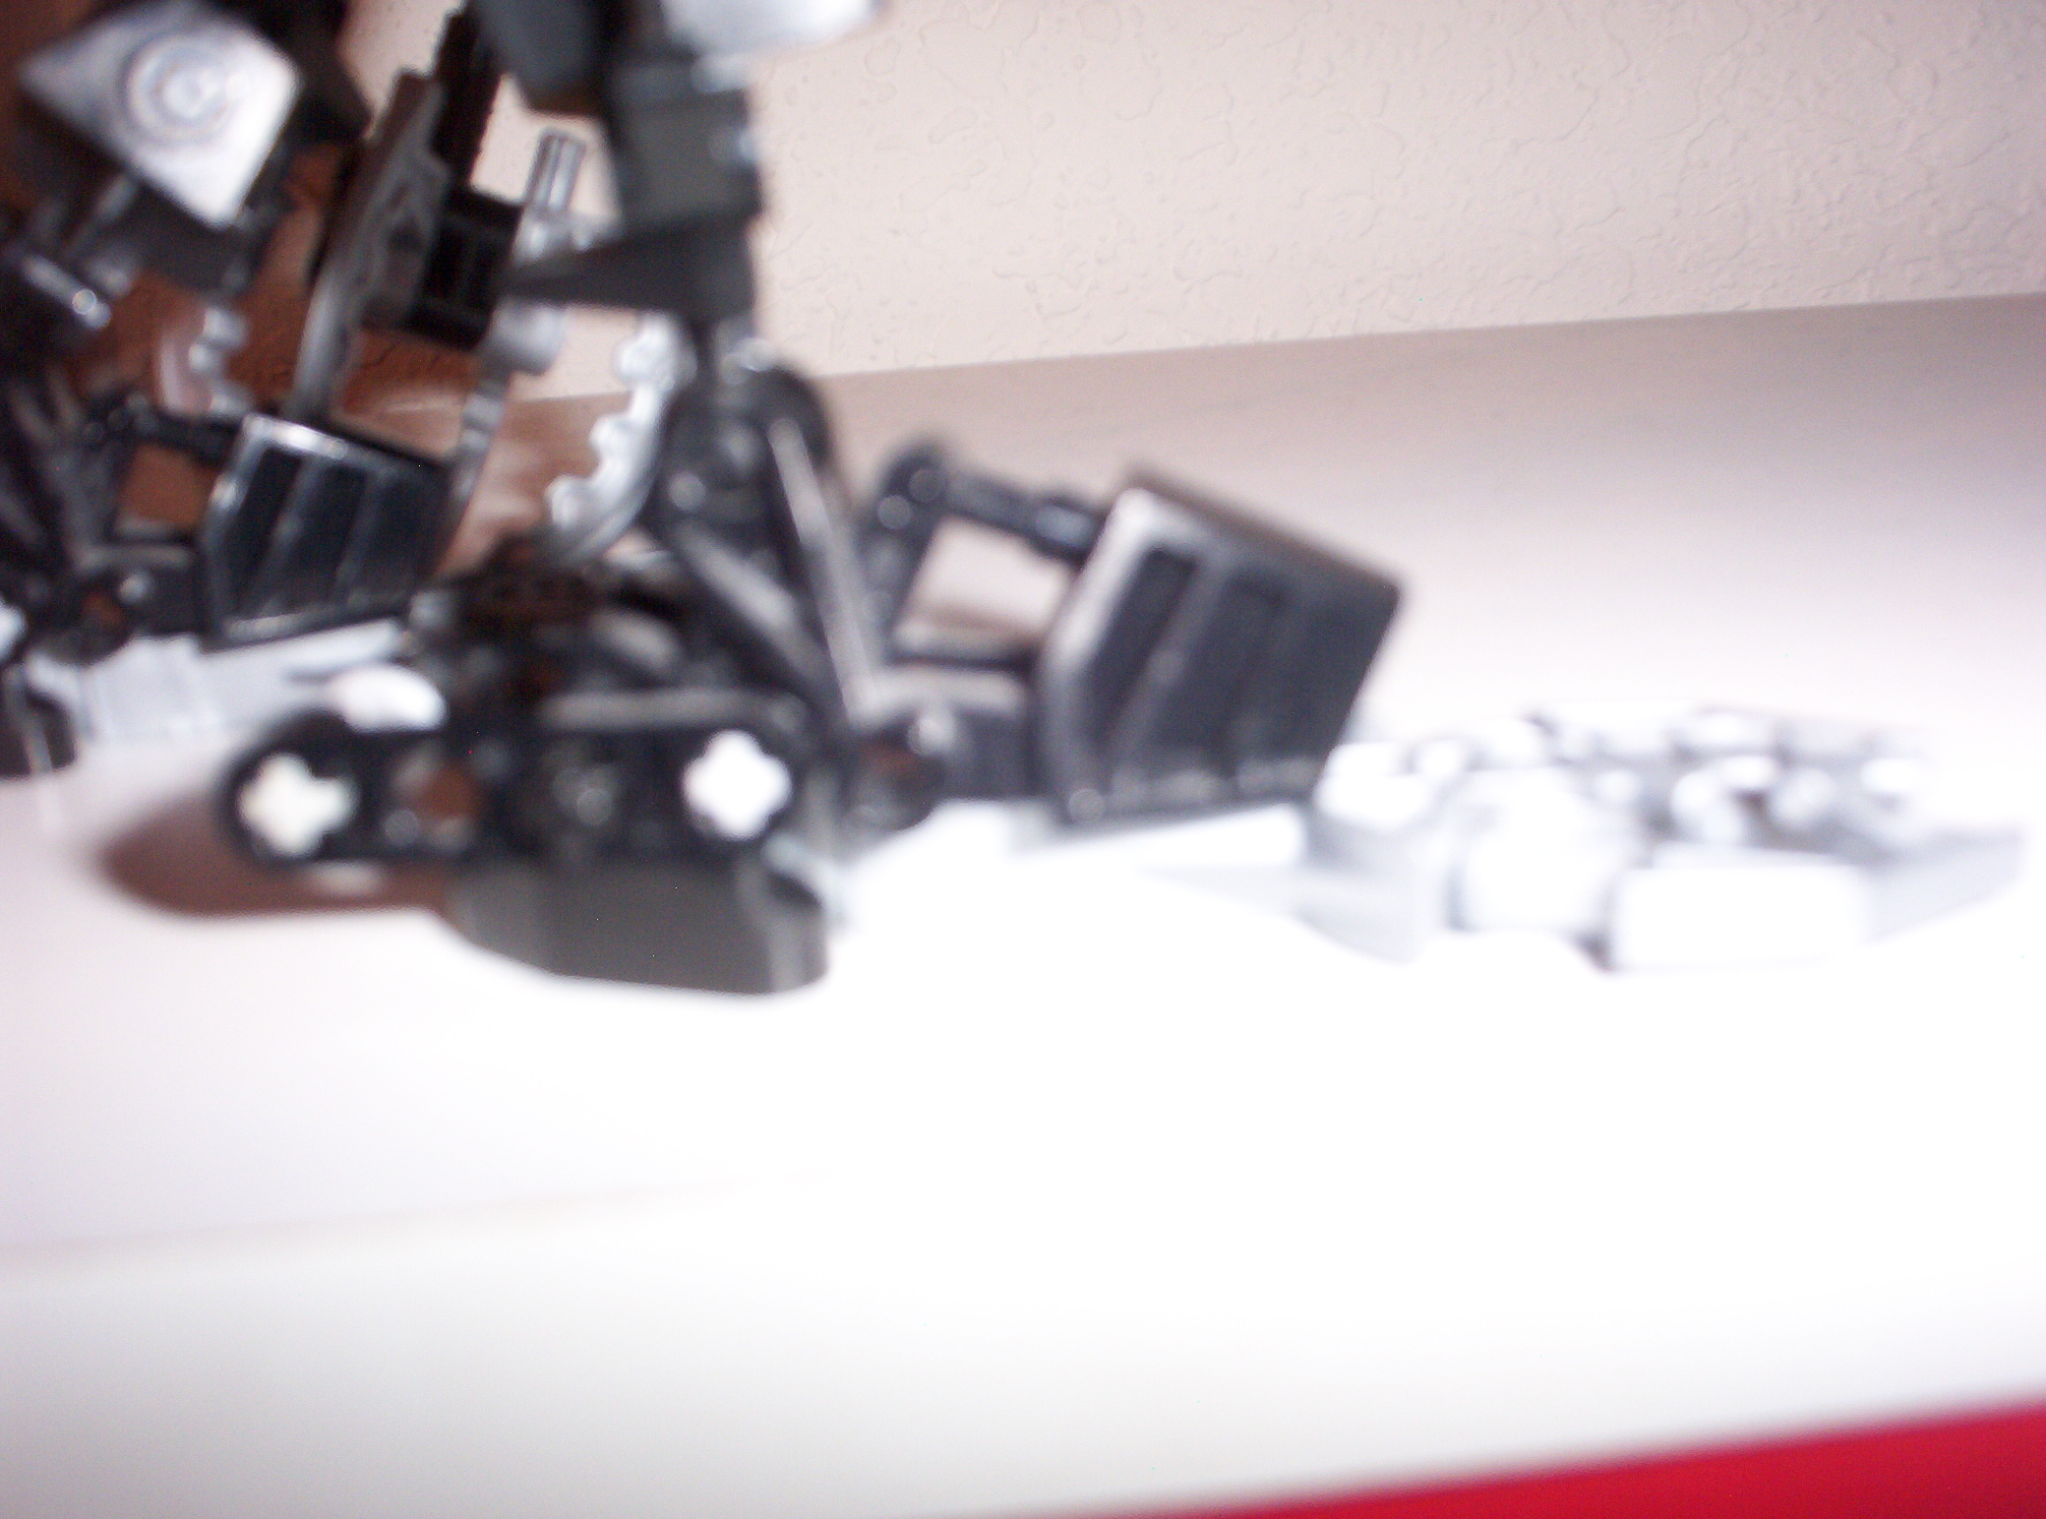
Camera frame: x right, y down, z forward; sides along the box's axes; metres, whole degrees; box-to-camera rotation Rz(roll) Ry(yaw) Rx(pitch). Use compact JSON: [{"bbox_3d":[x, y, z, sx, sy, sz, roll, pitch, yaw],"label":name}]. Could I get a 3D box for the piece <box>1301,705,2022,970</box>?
[{"bbox_3d":[0.038,0.004,0.125,0.040,0.009,0.023,-2,18,1],"label":"piece"}]

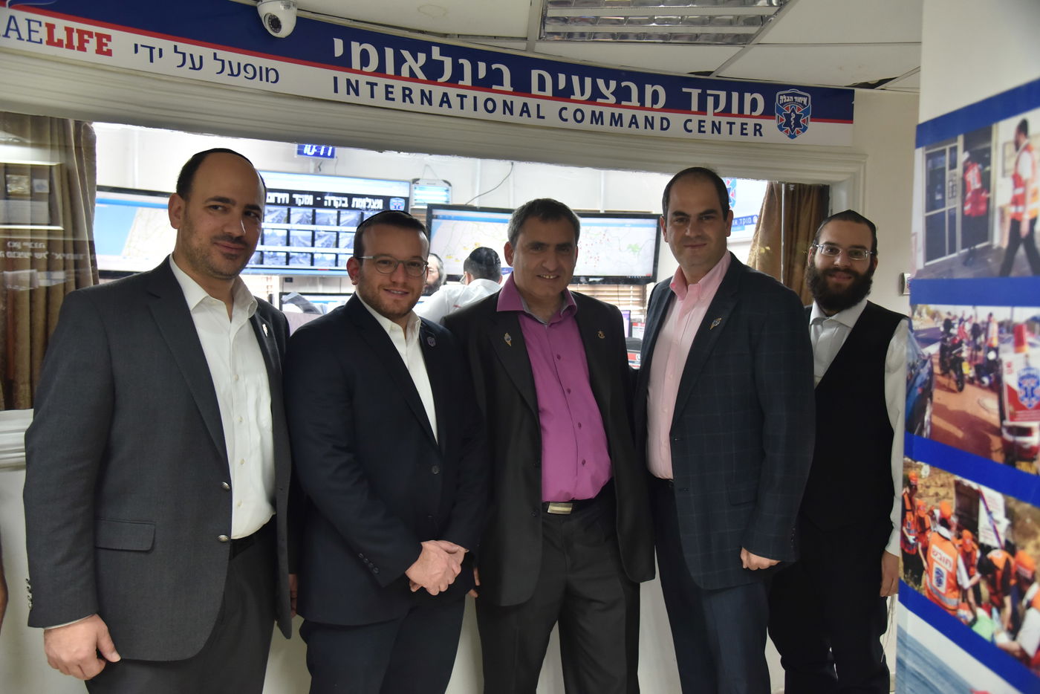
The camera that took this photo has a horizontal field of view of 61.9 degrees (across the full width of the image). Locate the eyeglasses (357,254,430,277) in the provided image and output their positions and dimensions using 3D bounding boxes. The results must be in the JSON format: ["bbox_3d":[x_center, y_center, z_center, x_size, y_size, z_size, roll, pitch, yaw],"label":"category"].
[{"bbox_3d":[-0.296,-0.184,1.970,0.137,0.044,0.143,6,3,-31],"label":"eyeglasses"}]

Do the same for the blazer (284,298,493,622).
[{"bbox_3d":[-0.305,0.237,1.980,0.500,0.710,0.330,-1,3,-38],"label":"blazer"}]

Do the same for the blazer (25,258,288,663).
[{"bbox_3d":[-0.692,0.196,1.690,0.530,0.720,0.320,-1,3,-42],"label":"blazer"}]

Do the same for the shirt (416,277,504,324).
[{"bbox_3d":[-0.179,0.033,3.700,0.540,0.660,0.330,0,2,-22],"label":"shirt"}]

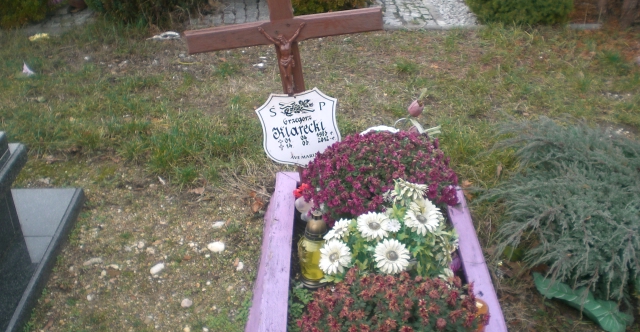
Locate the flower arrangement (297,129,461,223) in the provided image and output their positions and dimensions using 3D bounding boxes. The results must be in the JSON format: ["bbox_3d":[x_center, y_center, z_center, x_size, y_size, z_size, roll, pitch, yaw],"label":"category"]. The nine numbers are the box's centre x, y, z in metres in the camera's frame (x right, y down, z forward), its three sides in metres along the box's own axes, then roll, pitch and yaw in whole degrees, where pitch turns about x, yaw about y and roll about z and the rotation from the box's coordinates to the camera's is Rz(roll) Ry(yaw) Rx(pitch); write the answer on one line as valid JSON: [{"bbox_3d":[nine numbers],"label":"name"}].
[{"bbox_3d":[0.216,0.069,2.582,0.540,0.360,0.500,0,29,0],"label":"flower arrangement"}]

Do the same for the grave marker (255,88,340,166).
[{"bbox_3d":[-0.088,-0.150,2.740,0.310,0.310,0.015,-7,29,4],"label":"grave marker"}]

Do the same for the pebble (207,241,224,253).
[{"bbox_3d":[-0.380,0.299,2.577,0.058,0.030,0.045,-2,29,-4],"label":"pebble"}]

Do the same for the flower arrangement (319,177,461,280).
[{"bbox_3d":[0.222,0.249,2.281,0.440,0.330,0.350,0,29,0],"label":"flower arrangement"}]

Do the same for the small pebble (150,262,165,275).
[{"bbox_3d":[-0.571,0.361,2.468,0.054,0.027,0.034,-22,36,-34],"label":"small pebble"}]

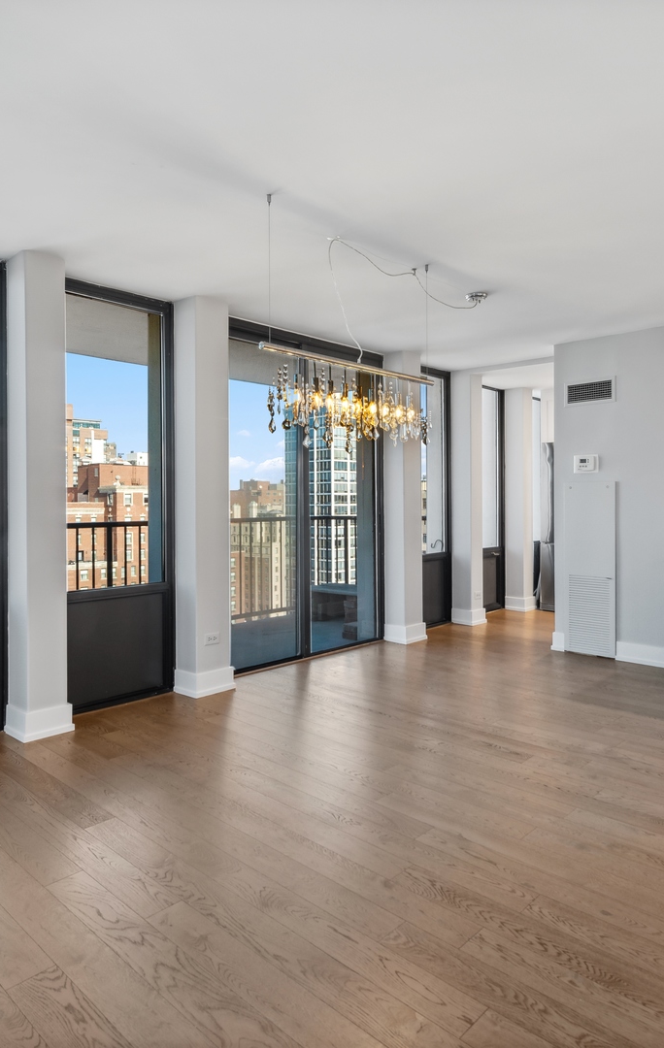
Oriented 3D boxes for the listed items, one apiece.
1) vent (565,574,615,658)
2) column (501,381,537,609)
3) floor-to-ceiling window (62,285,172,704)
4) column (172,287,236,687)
[{"bbox_3d":[1.962,0.701,5.329,0.385,0.610,0.035,1,1,43],"label":"vent"},{"bbox_3d":[2.051,-0.252,7.601,0.245,2.379,0.245,1,2,41],"label":"column"},{"bbox_3d":[-1.281,-0.155,4.135,0.090,2.430,0.820,1,2,41],"label":"floor-to-ceiling window"},{"bbox_3d":[-0.815,-0.166,4.415,0.245,2.430,0.245,1,2,41],"label":"column"}]

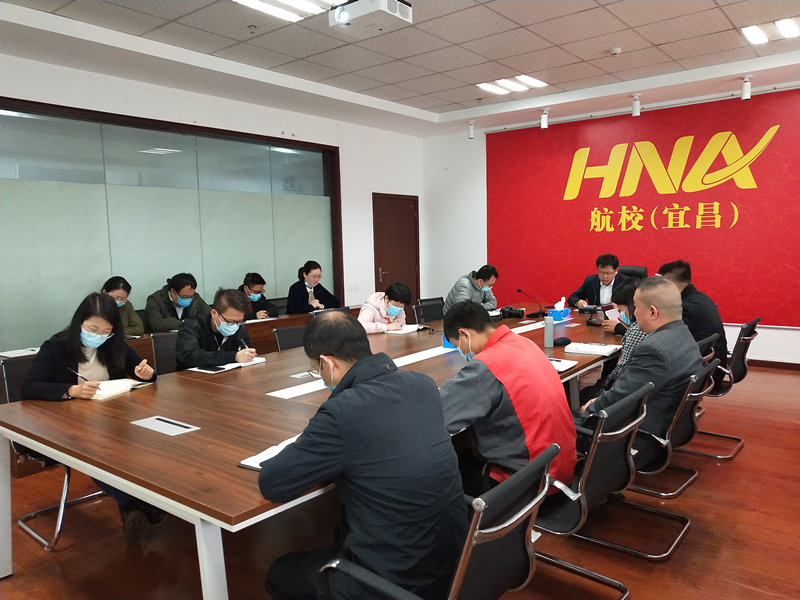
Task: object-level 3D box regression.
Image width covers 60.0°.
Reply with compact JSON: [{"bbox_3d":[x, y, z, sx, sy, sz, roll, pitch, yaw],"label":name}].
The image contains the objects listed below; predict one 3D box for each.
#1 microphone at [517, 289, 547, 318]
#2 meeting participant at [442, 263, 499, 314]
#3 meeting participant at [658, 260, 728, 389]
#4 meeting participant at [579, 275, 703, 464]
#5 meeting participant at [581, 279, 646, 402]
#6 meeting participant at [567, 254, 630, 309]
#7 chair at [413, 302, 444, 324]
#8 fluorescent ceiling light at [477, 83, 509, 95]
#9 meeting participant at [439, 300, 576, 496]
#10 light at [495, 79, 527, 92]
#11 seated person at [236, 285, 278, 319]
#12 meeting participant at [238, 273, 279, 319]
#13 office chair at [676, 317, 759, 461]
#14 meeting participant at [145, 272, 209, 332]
[{"bbox_3d":[1.053,0.030,5.500,0.240,0.230,0.120,-2,4,-14],"label":"microphone"},{"bbox_3d":[0.708,0.286,6.130,0.700,1.180,0.550,2,6,40],"label":"meeting participant"},{"bbox_3d":[1.893,0.353,4.759,0.700,1.220,0.530,2,6,40],"label":"meeting participant"},{"bbox_3d":[1.060,0.495,3.320,0.760,1.220,0.540,1,5,35],"label":"meeting participant"},{"bbox_3d":[1.326,0.461,3.989,0.680,1.150,0.470,3,6,43],"label":"meeting participant"},{"bbox_3d":[1.780,0.210,6.100,0.580,1.250,0.720,1,5,35],"label":"meeting participant"},{"bbox_3d":[0.443,0.476,5.718,0.580,0.880,0.540,2,6,40],"label":"chair"},{"bbox_3d":[0.978,-2.186,7.218,0.140,0.050,0.600,2,6,37],"label":"fluorescent ceiling light"},{"bbox_3d":[0.370,0.590,2.709,0.680,1.160,0.530,2,6,40],"label":"meeting participant"},{"bbox_3d":[1.112,-2.124,6.850,0.130,0.060,0.540,2,5,39],"label":"light"},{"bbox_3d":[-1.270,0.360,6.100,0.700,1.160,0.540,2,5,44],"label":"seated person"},{"bbox_3d":[-1.270,0.350,6.100,0.720,1.180,0.540,2,5,44],"label":"meeting participant"},{"bbox_3d":[1.980,0.540,4.620,0.610,0.870,0.560,2,5,39],"label":"office chair"},{"bbox_3d":[-1.680,0.400,5.420,0.580,1.200,0.740,-5,5,-44],"label":"meeting participant"}]

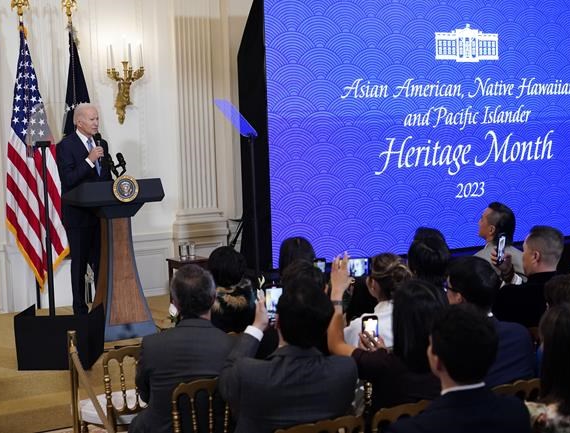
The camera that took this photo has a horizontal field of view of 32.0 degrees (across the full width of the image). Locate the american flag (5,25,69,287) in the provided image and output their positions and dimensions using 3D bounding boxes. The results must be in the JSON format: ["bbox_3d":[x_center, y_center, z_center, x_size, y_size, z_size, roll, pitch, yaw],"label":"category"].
[{"bbox_3d":[-2.267,-0.556,9.056,0.540,2.400,0.290,-4,5,-32],"label":"american flag"}]

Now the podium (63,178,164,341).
[{"bbox_3d":[-1.296,0.314,7.610,0.700,1.195,0.450,-4,5,-32],"label":"podium"}]

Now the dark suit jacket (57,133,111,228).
[{"bbox_3d":[-1.625,-0.292,8.067,0.490,0.780,0.320,-6,6,-42],"label":"dark suit jacket"}]

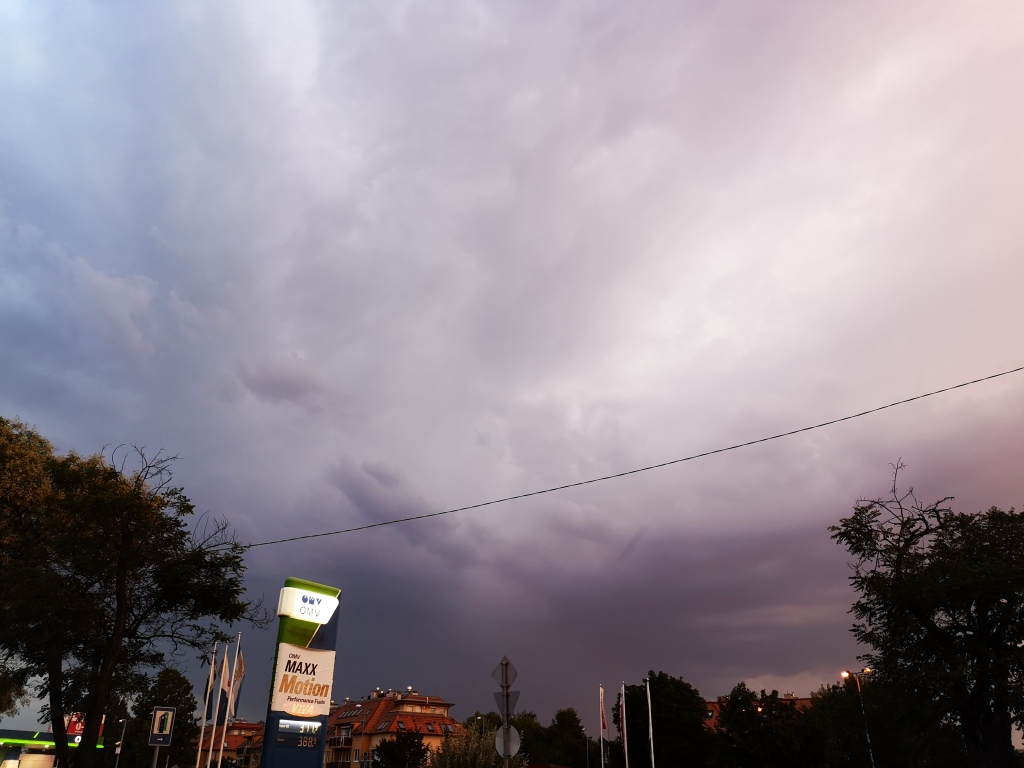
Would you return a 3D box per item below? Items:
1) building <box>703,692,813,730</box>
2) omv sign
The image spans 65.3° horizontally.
[{"bbox_3d":[34.465,50.065,109.329,23.000,12.586,13.000,-9,-28,18],"label":"building"},{"bbox_3d":[-5.597,6.160,21.970,0.363,0.770,1.848,-17,-32,30],"label":"omv sign"}]

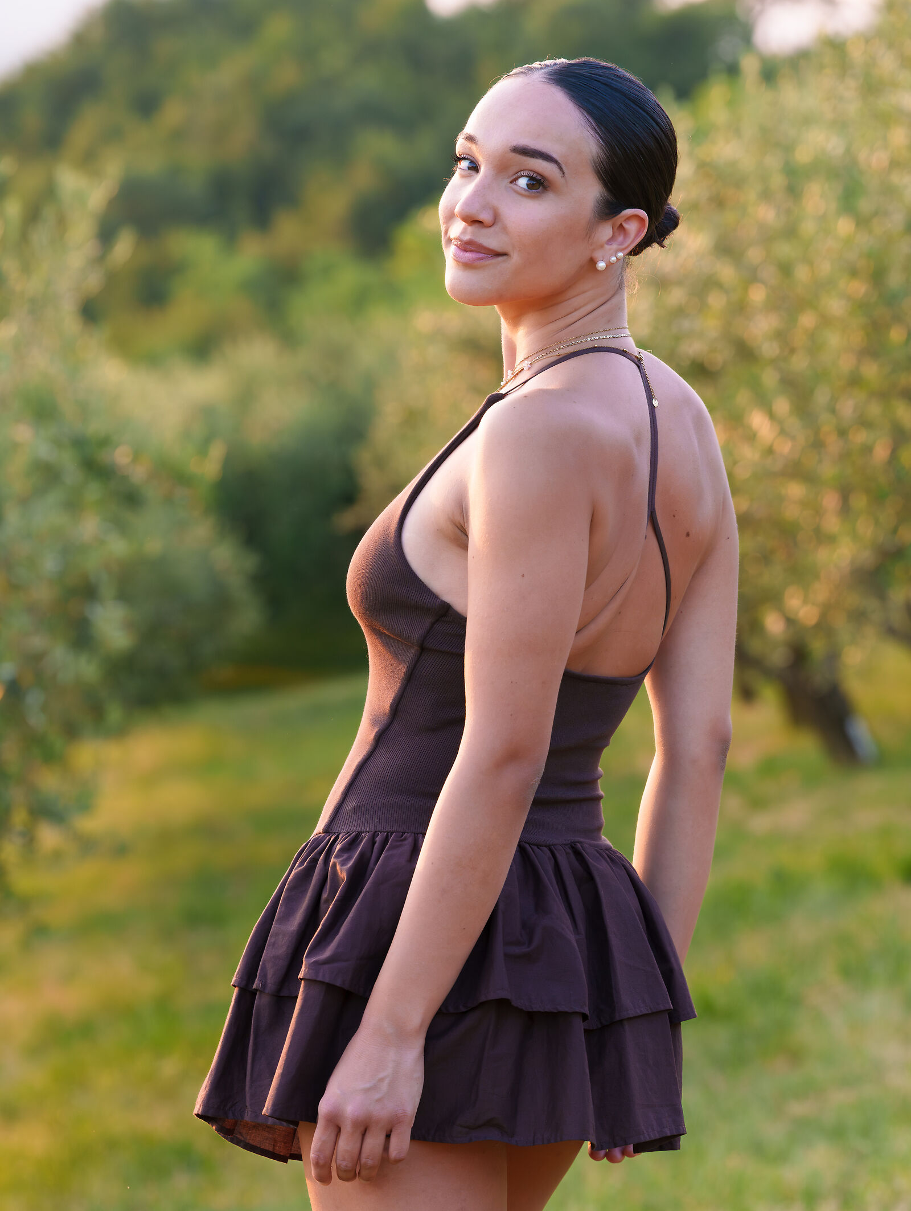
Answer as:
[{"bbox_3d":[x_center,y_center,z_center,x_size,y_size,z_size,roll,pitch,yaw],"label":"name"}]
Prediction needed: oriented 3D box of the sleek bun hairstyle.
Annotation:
[{"bbox_3d":[0.122,-0.403,4.800,0.155,0.180,0.185,7,0,40],"label":"sleek bun hairstyle"}]

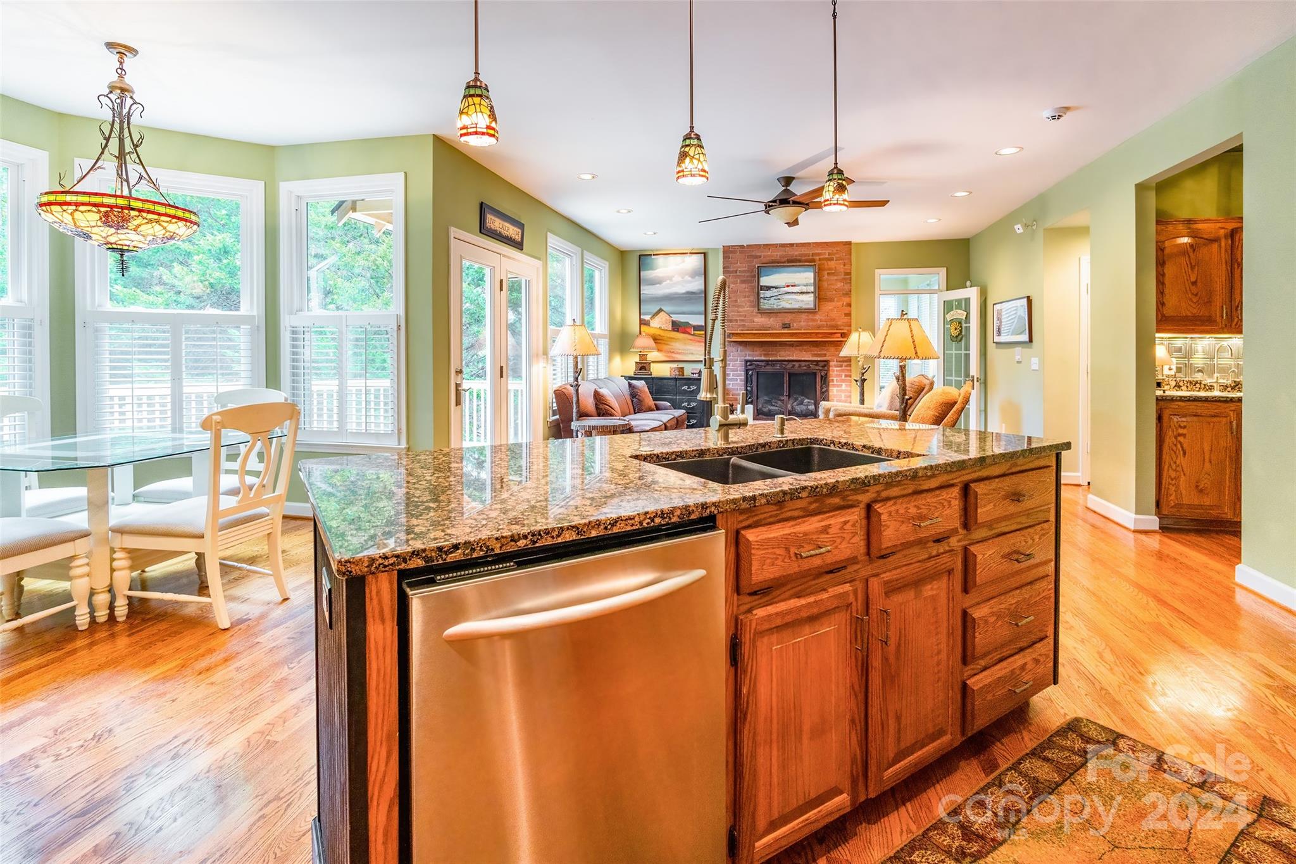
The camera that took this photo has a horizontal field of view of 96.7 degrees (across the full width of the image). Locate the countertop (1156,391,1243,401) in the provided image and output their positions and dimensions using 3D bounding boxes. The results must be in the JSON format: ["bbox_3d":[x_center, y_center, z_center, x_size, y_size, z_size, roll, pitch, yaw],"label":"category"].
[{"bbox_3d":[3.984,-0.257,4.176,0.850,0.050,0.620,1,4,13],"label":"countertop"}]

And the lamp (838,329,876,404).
[{"bbox_3d":[2.308,-0.395,6.250,0.460,1.450,0.460,0,5,0],"label":"lamp"}]

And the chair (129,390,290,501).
[{"bbox_3d":[-2.650,0.252,3.500,0.510,0.985,0.600,0,5,6],"label":"chair"}]

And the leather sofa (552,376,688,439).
[{"bbox_3d":[-0.200,-0.124,6.380,0.940,0.880,2.050,1,5,14],"label":"leather sofa"}]

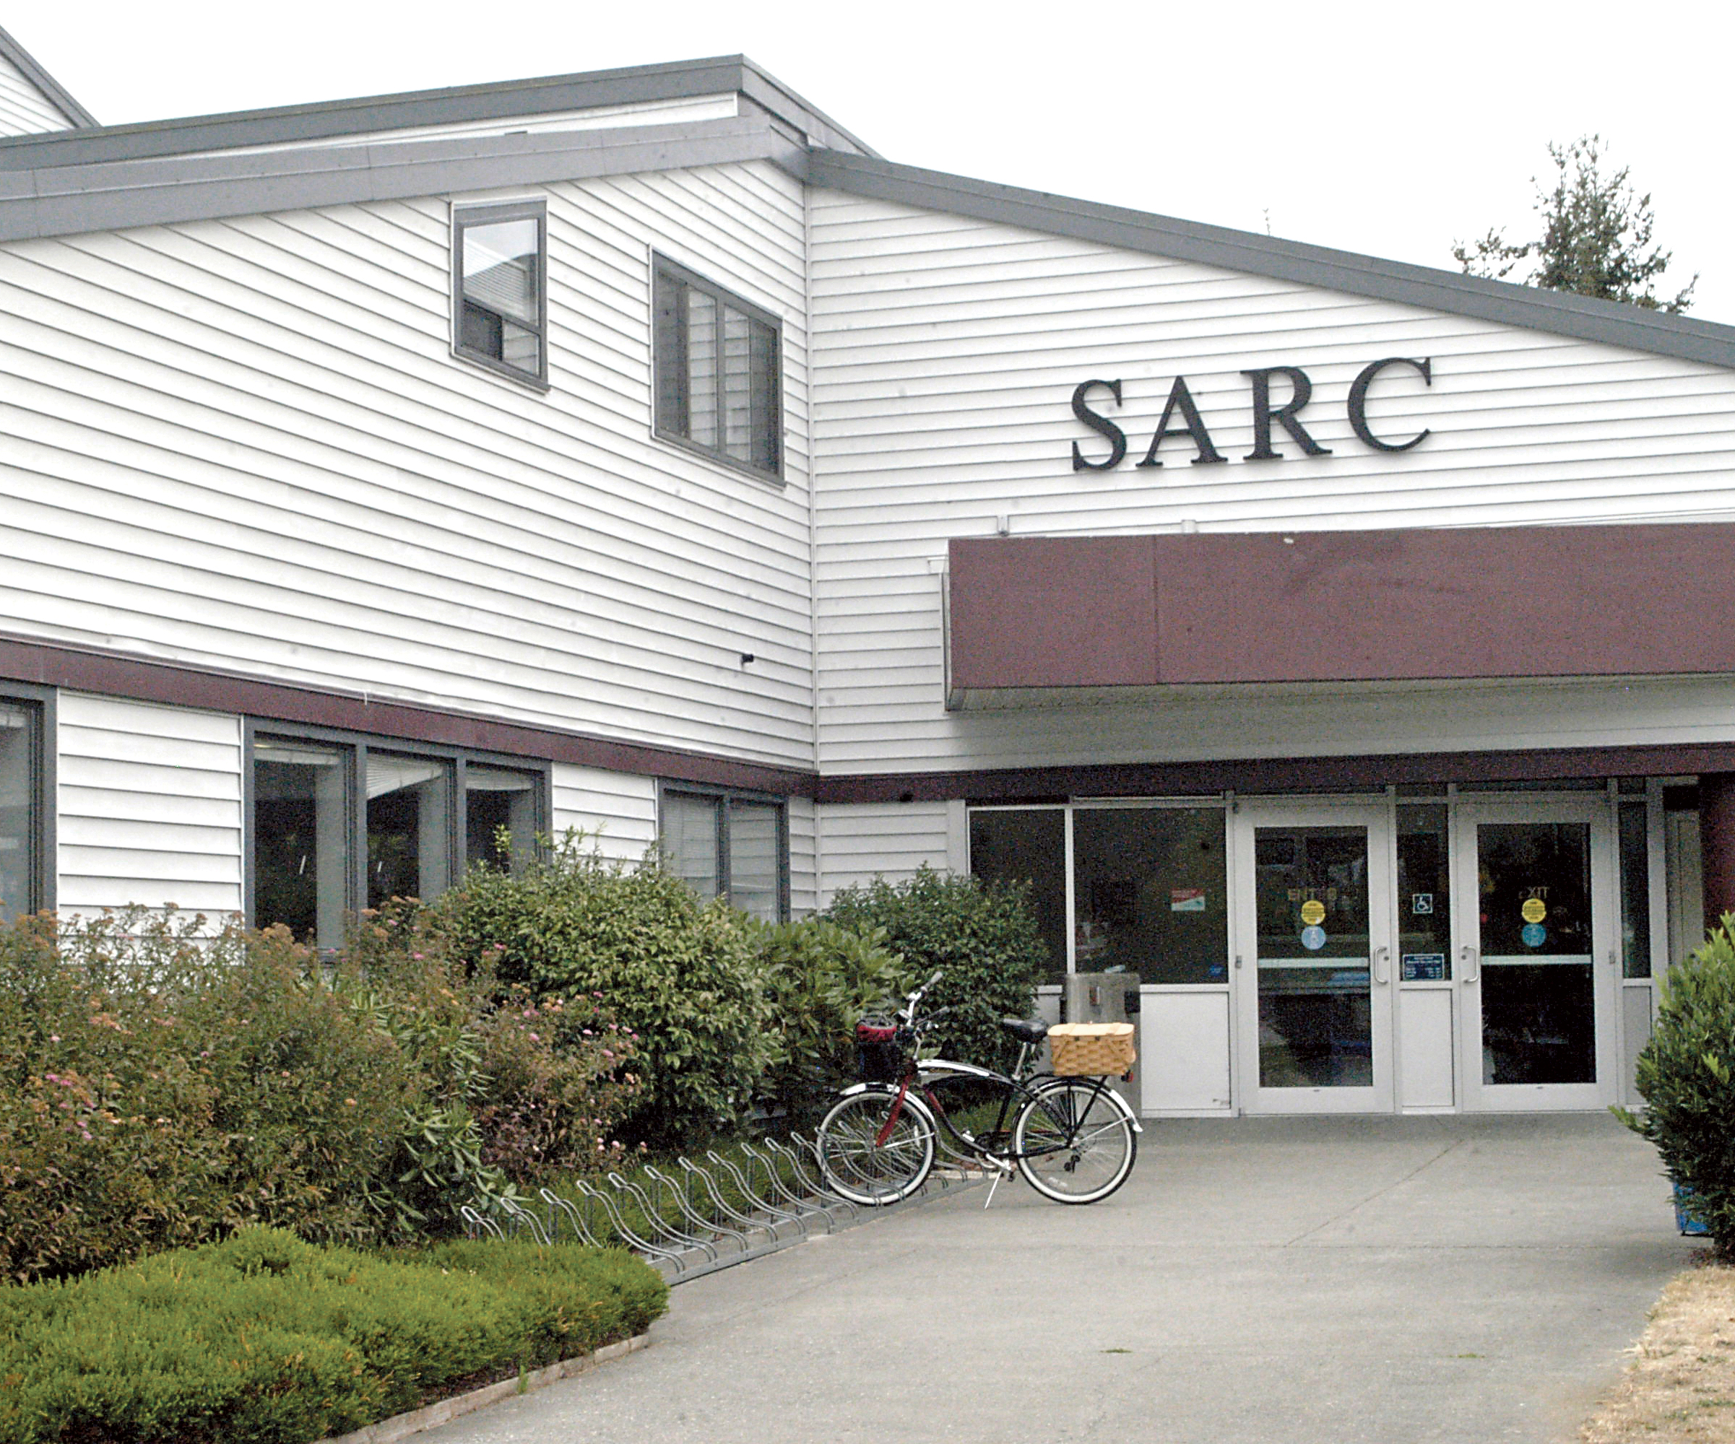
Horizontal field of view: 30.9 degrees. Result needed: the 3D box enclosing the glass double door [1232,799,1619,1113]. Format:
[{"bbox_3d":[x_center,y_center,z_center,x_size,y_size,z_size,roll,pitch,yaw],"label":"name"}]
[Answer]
[{"bbox_3d":[3.841,1.625,21.600,2.660,2.170,0.120,0,-5,-3],"label":"glass double door"}]

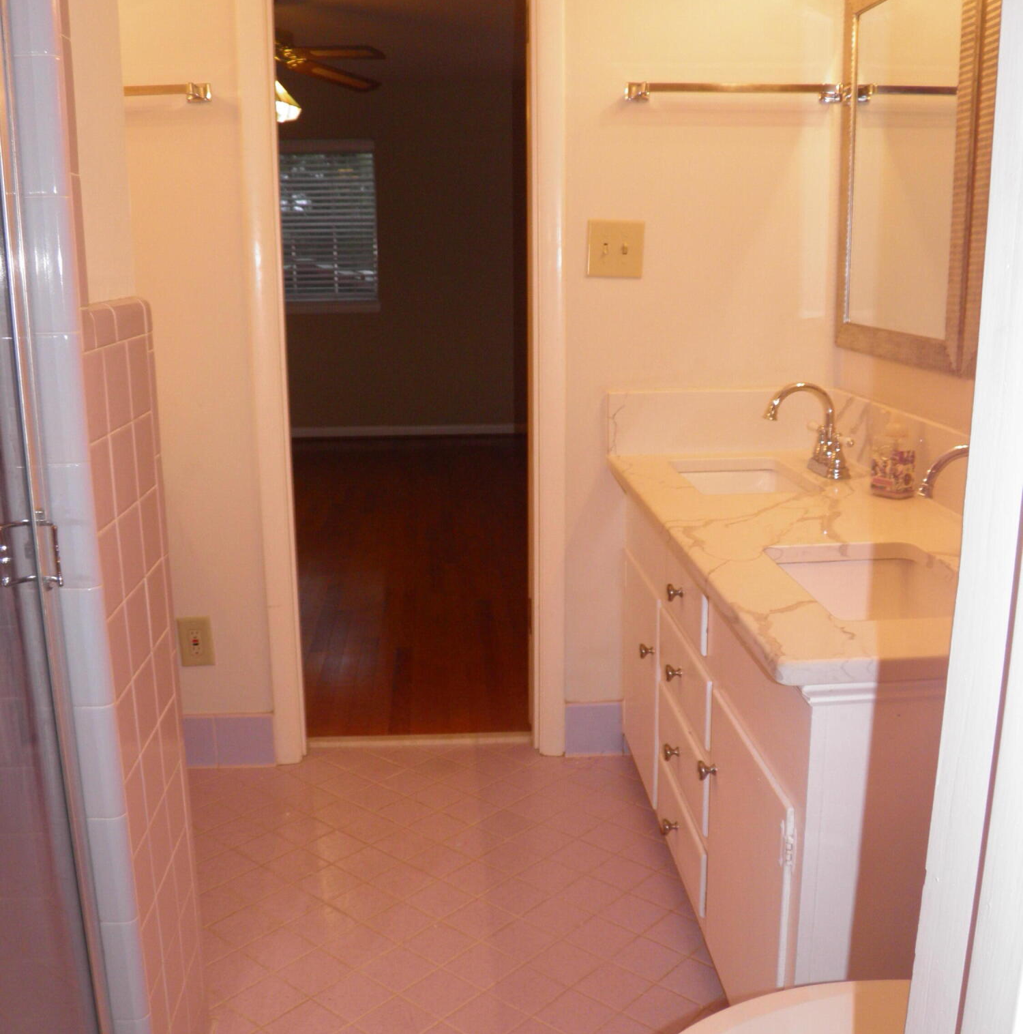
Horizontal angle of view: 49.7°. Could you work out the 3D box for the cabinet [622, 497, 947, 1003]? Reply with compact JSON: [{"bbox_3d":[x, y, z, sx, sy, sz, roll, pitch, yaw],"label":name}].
[{"bbox_3d":[0.599,0.417,2.194,0.540,0.782,1.475,-1,13,-3],"label":"cabinet"}]

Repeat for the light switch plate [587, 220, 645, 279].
[{"bbox_3d":[0.254,-0.653,2.692,0.137,0.132,0.014,-1,13,-3],"label":"light switch plate"}]

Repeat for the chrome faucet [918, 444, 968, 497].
[{"bbox_3d":[0.717,-0.013,1.681,0.195,0.214,0.220,-1,13,-3],"label":"chrome faucet"}]

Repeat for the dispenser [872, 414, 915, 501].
[{"bbox_3d":[0.795,-0.128,2.296,0.057,0.168,0.076,-9,15,-32],"label":"dispenser"}]

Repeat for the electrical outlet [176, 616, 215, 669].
[{"bbox_3d":[-0.816,0.323,2.855,0.082,0.131,0.010,-1,13,-3],"label":"electrical outlet"}]

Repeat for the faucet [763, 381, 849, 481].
[{"bbox_3d":[0.671,-0.205,2.544,0.195,0.214,0.220,-1,13,-3],"label":"faucet"}]

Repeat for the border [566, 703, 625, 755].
[{"bbox_3d":[0.224,0.573,2.963,0.164,0.149,0.013,-1,13,-3],"label":"border"}]

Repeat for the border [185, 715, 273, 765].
[{"bbox_3d":[-0.749,0.596,2.917,0.247,0.146,0.013,-1,13,-3],"label":"border"}]

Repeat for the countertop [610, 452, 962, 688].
[{"bbox_3d":[0.576,0.024,2.090,0.585,0.036,1.505,-1,13,-3],"label":"countertop"}]

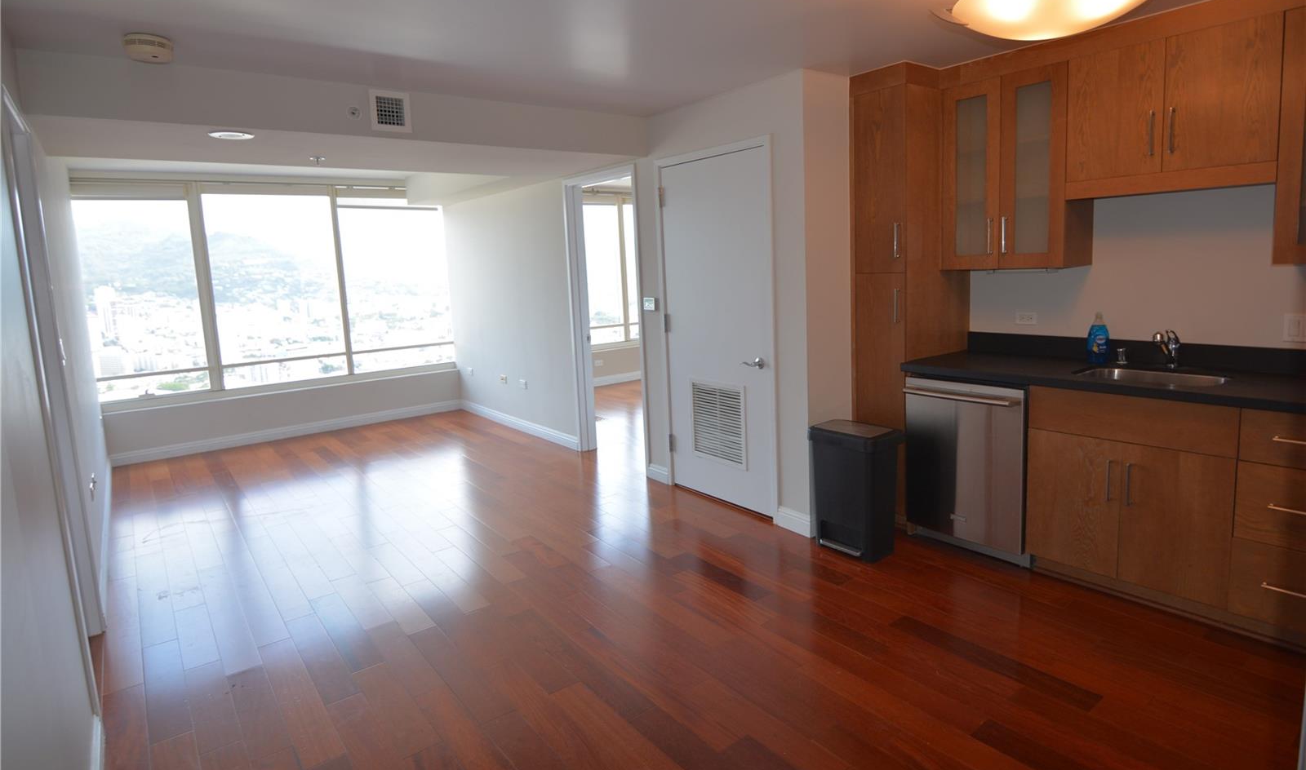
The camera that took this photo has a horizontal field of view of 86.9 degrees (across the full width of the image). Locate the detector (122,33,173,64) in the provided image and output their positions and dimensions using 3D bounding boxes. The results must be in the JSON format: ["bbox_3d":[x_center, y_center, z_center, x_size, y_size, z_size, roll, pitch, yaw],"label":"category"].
[{"bbox_3d":[-1.941,-1.295,2.656,0.152,0.065,0.152,-10,12,-36],"label":"detector"}]

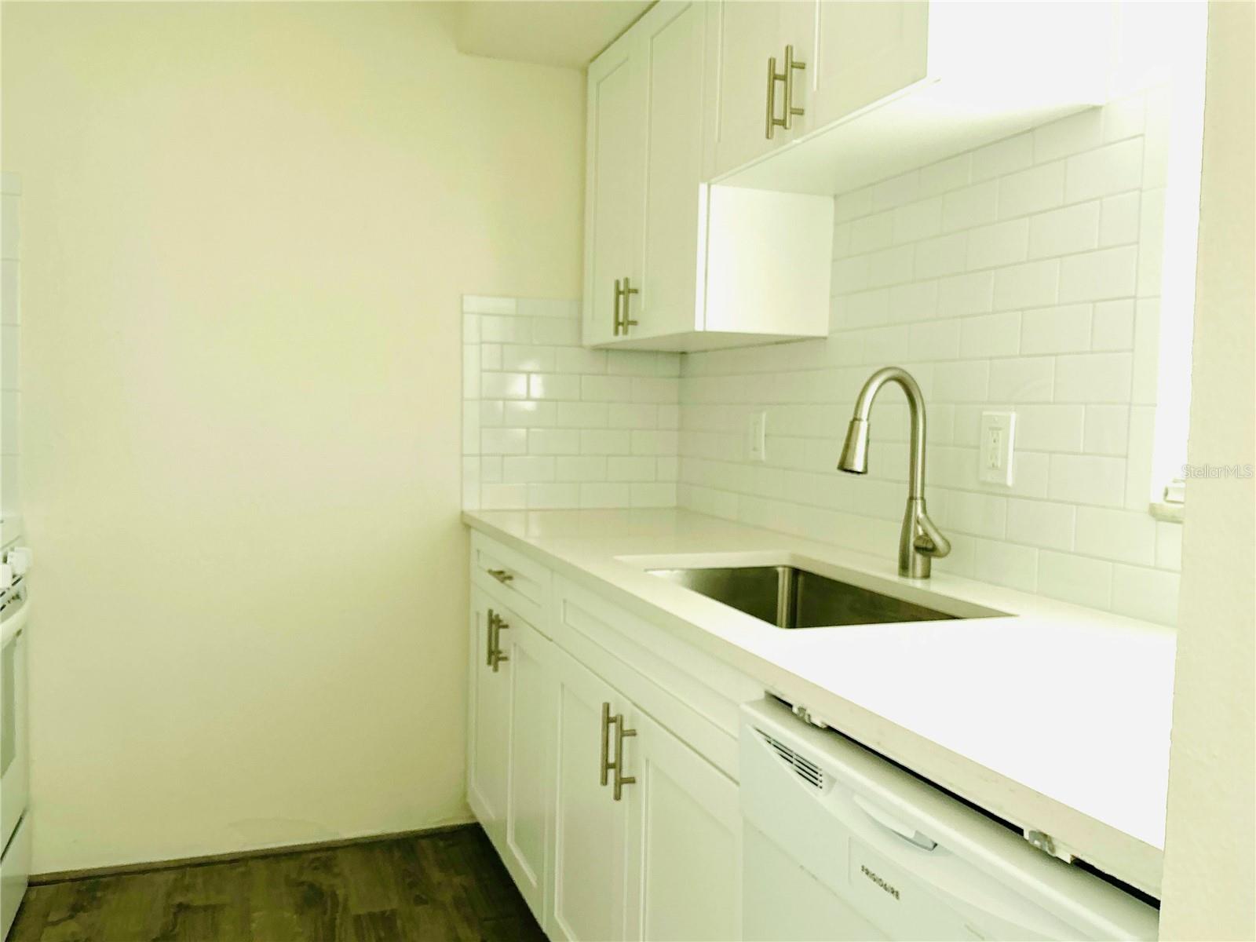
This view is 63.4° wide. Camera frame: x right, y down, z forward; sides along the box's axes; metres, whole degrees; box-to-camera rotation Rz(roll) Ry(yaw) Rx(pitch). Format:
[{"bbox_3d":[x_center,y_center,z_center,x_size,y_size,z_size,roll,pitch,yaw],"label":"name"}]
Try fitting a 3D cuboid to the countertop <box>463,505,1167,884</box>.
[{"bbox_3d":[0.259,0.200,1.833,0.650,0.033,2.330,0,4,-21],"label":"countertop"}]

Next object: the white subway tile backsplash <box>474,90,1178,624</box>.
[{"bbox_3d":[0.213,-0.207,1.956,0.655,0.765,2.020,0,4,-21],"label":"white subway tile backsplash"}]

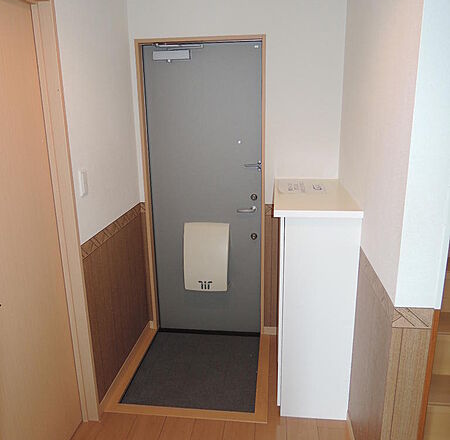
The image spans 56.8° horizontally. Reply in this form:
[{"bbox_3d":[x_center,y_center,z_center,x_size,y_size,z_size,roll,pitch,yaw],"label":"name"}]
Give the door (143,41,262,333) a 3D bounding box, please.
[{"bbox_3d":[-0.137,-0.151,2.813,0.810,1.996,0.095,1,15,7],"label":"door"}]

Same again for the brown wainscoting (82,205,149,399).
[{"bbox_3d":[-0.615,0.437,2.523,0.025,0.895,0.910,1,15,7],"label":"brown wainscoting"}]

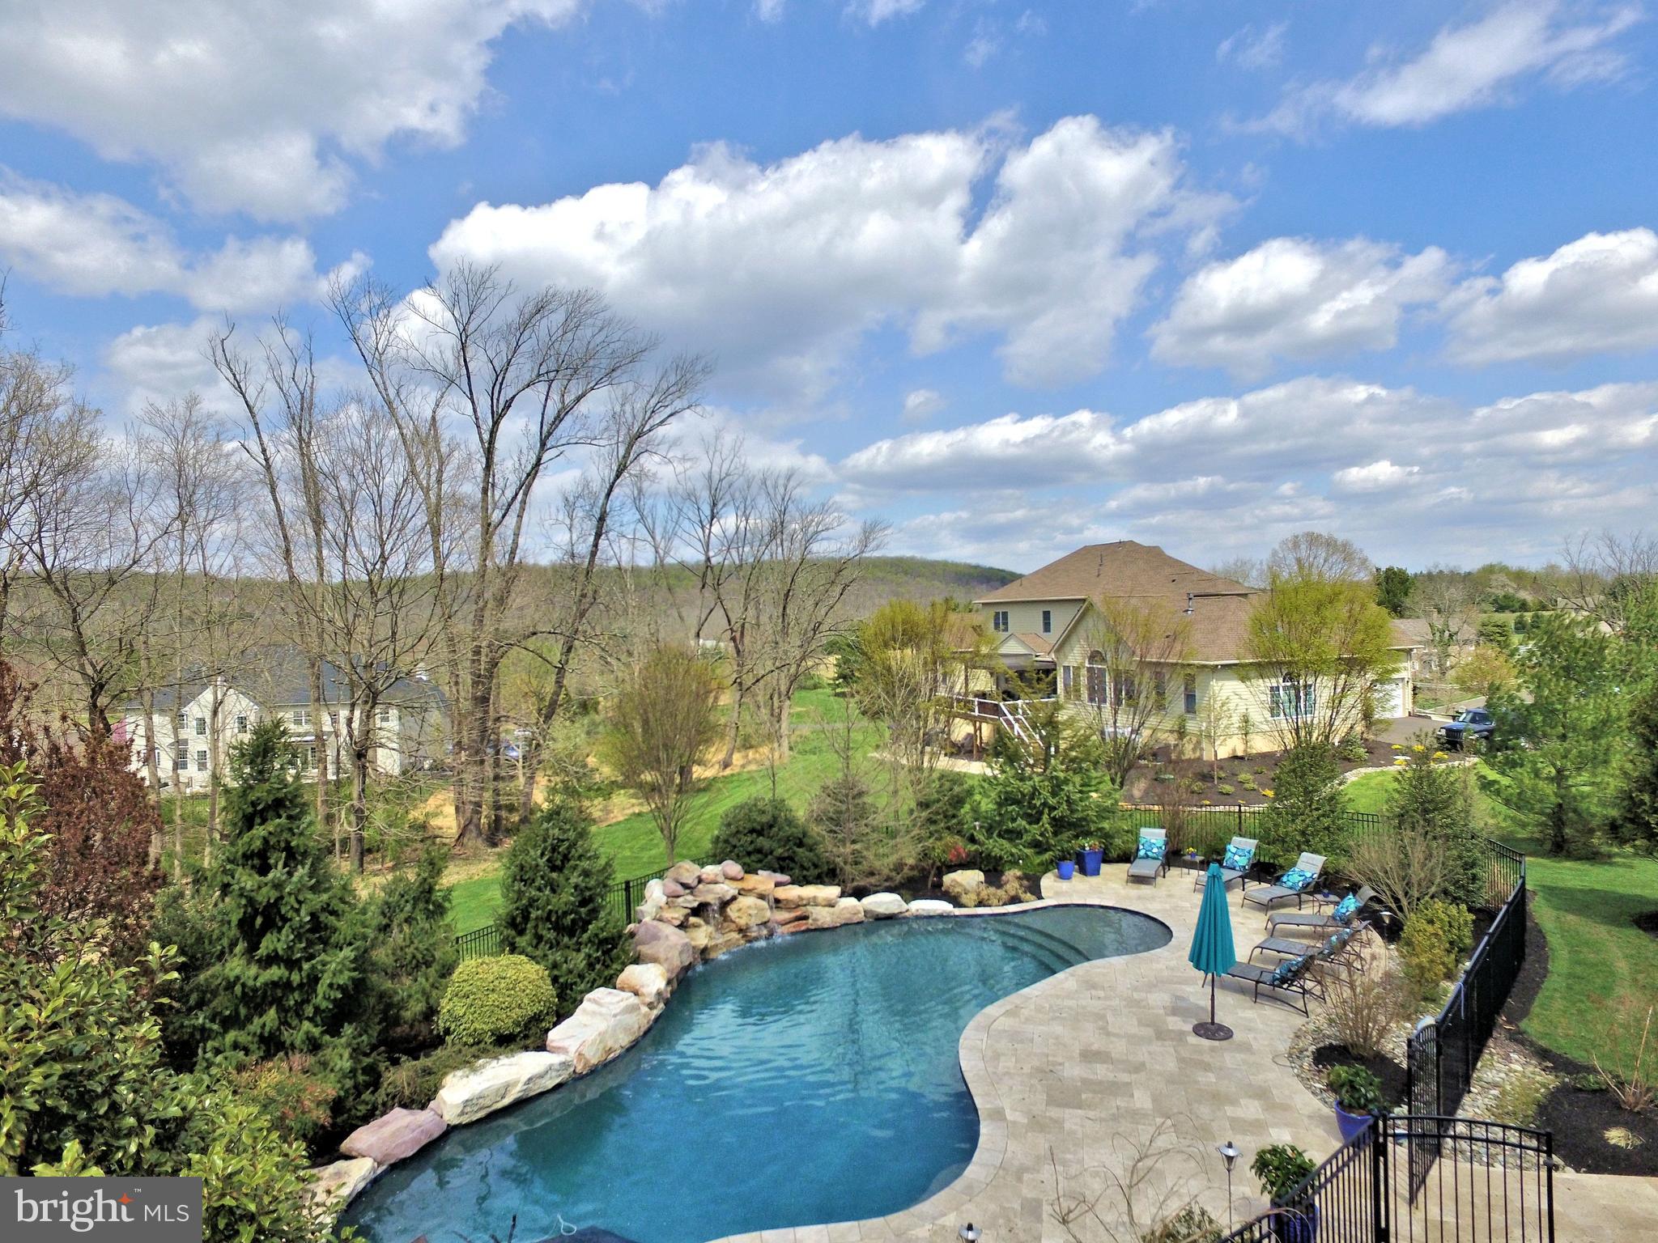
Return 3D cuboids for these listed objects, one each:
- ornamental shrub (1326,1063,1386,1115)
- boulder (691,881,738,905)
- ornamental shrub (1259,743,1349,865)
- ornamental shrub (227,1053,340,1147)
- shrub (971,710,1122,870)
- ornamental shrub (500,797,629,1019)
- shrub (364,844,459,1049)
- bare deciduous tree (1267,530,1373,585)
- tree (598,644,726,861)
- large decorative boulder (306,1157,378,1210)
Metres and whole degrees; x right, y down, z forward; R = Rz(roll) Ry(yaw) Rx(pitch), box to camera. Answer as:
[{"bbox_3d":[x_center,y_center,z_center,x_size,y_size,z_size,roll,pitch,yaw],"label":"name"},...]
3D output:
[{"bbox_3d":[5.940,5.206,10.779,0.660,0.480,0.620,-1,0,0],"label":"ornamental shrub"},{"bbox_3d":[-2.166,5.140,18.100,0.860,0.340,0.600,-1,0,6],"label":"boulder"},{"bbox_3d":[11.132,4.390,22.400,2.050,3.053,2.000,-2,1,0],"label":"ornamental shrub"},{"bbox_3d":[-6.257,5.487,10.952,1.220,0.920,1.100,-2,1,-31],"label":"ornamental shrub"},{"bbox_3d":[5.226,3.981,23.441,3.600,3.600,3.400,-2,1,12],"label":"shrub"},{"bbox_3d":[-4.397,4.570,15.900,2.150,3.268,2.100,-2,1,0],"label":"ornamental shrub"},{"bbox_3d":[-6.498,4.866,14.900,1.550,2.811,1.550,-2,1,0],"label":"shrub"},{"bbox_3d":[53.884,-3.283,105.000,12.000,13.450,12.000,-2,1,0],"label":"bare deciduous tree"},{"bbox_3d":[-4.518,3.766,26.000,3.350,6.369,3.350,-2,1,0],"label":"tree"},{"bbox_3d":[-5.630,6.469,11.000,0.700,0.360,0.800,-1,1,6],"label":"large decorative boulder"}]

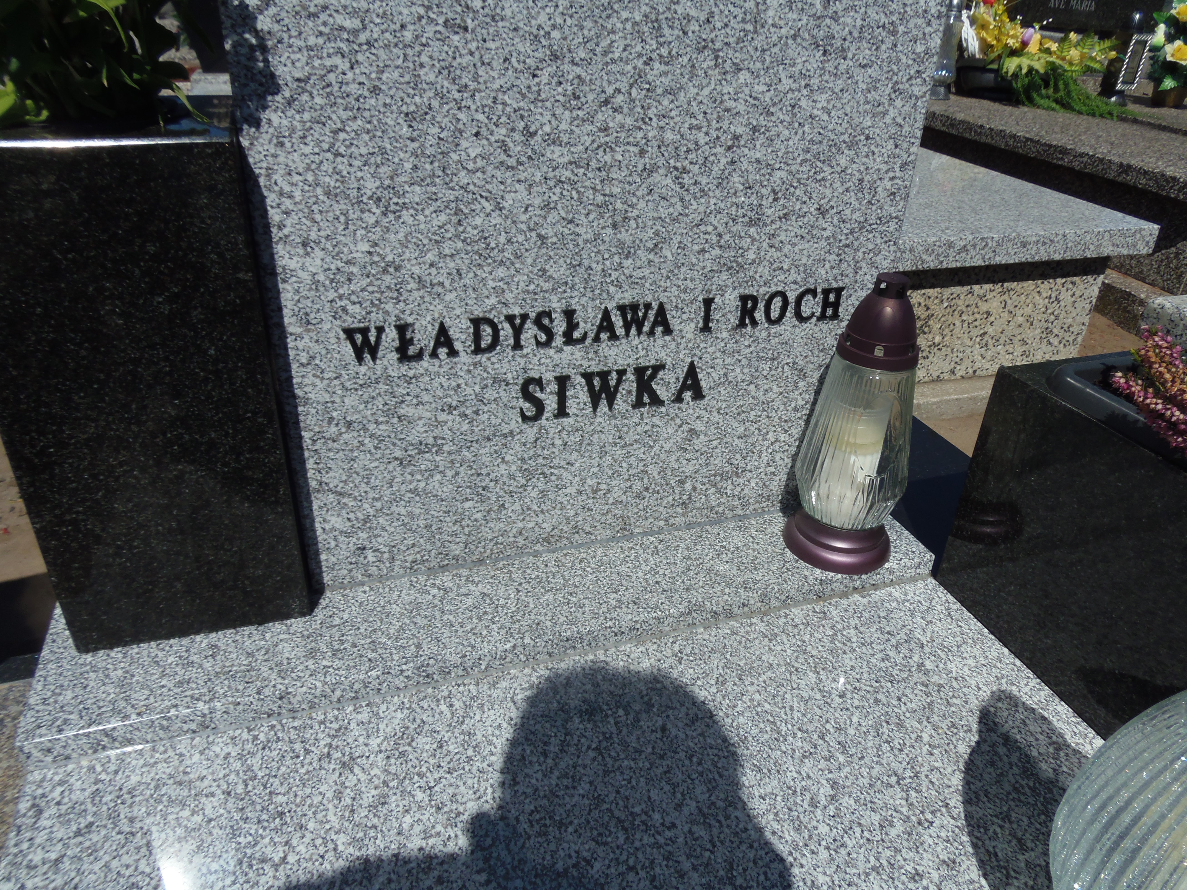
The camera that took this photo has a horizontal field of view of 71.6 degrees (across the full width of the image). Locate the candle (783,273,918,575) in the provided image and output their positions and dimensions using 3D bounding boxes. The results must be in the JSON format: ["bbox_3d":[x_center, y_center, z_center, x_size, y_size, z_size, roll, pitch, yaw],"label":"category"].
[{"bbox_3d":[0.283,-0.023,0.865,0.120,0.315,0.120,-4,30,-10],"label":"candle"}]

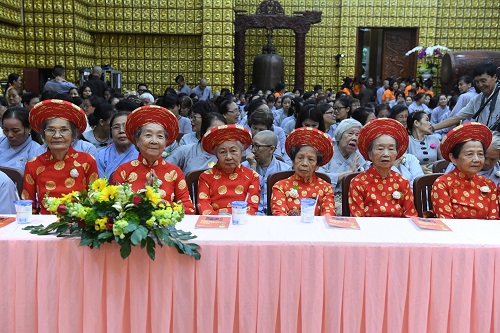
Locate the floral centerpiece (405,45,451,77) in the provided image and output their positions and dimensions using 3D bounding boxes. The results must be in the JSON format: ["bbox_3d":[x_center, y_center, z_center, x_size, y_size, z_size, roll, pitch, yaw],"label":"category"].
[{"bbox_3d":[4.140,-2.416,13.384,1.050,0.760,0.650,1,9,6],"label":"floral centerpiece"}]

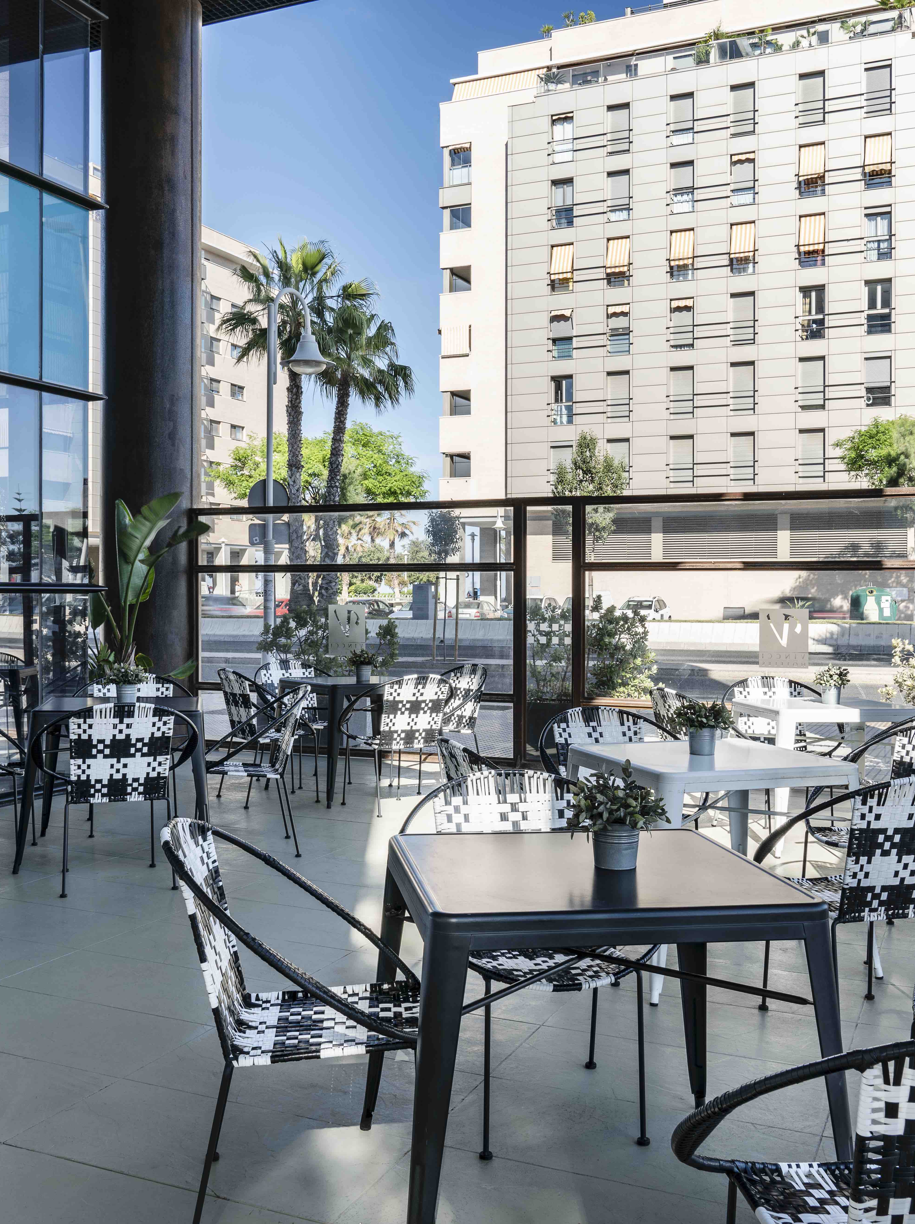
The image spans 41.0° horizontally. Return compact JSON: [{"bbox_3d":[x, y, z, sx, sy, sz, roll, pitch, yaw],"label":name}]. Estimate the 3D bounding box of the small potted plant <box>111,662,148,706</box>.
[{"bbox_3d":[-1.705,0.370,6.332,0.212,0.217,0.212,0,1,0],"label":"small potted plant"}]

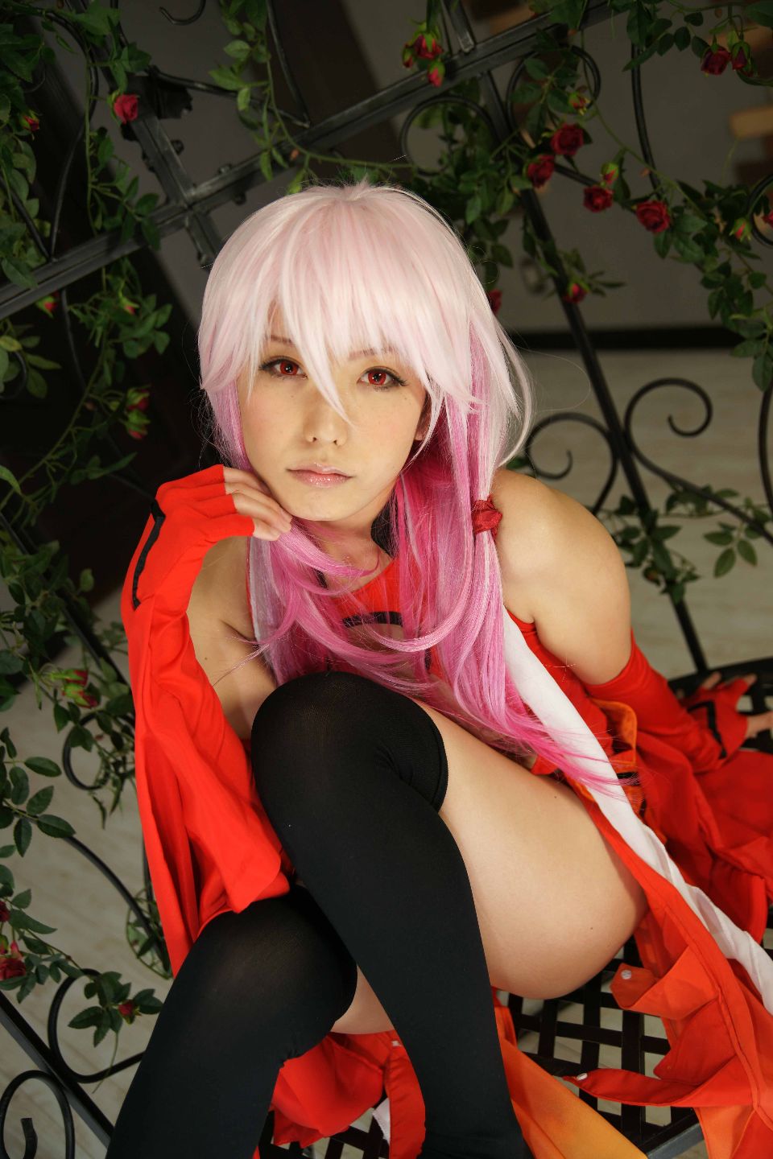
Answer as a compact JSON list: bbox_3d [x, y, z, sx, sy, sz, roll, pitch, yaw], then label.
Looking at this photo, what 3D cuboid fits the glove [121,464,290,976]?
[{"bbox_3d":[-0.130,0.101,0.810,0.135,0.380,0.140,-5,3,17],"label":"glove"}]

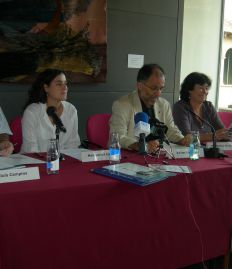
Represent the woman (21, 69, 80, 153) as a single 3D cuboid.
[{"bbox_3d":[-0.424,0.166,2.728,0.480,1.280,0.680,-5,10,-36],"label":"woman"}]

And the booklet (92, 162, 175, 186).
[{"bbox_3d":[0.108,0.225,2.160,0.385,0.020,0.310,9,11,43],"label":"booklet"}]

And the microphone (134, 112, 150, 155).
[{"bbox_3d":[0.174,-0.007,2.450,0.095,0.272,0.095,0,8,-6],"label":"microphone"}]

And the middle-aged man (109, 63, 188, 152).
[{"bbox_3d":[0.209,0.148,2.925,0.580,1.367,0.750,-3,10,-28],"label":"middle-aged man"}]

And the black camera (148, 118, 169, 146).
[{"bbox_3d":[0.240,-0.017,2.113,0.110,0.120,0.130,0,6,-7],"label":"black camera"}]

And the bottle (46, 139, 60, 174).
[{"bbox_3d":[-0.333,0.118,1.994,0.061,0.182,0.061,-3,10,-28],"label":"bottle"}]

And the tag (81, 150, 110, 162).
[{"bbox_3d":[-0.100,0.129,2.373,0.259,0.066,0.060,-2,9,-27],"label":"tag"}]

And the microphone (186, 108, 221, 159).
[{"bbox_3d":[0.635,-0.018,2.721,0.120,0.302,0.381,-3,10,-28],"label":"microphone"}]

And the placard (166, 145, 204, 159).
[{"bbox_3d":[0.504,0.127,2.695,0.280,0.078,0.060,-2,9,-21],"label":"placard"}]

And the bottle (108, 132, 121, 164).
[{"bbox_3d":[-0.002,0.091,2.426,0.068,0.203,0.068,-3,9,-27],"label":"bottle"}]

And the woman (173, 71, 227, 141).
[{"bbox_3d":[0.664,0.137,3.255,0.500,1.320,0.720,-4,10,-32],"label":"woman"}]

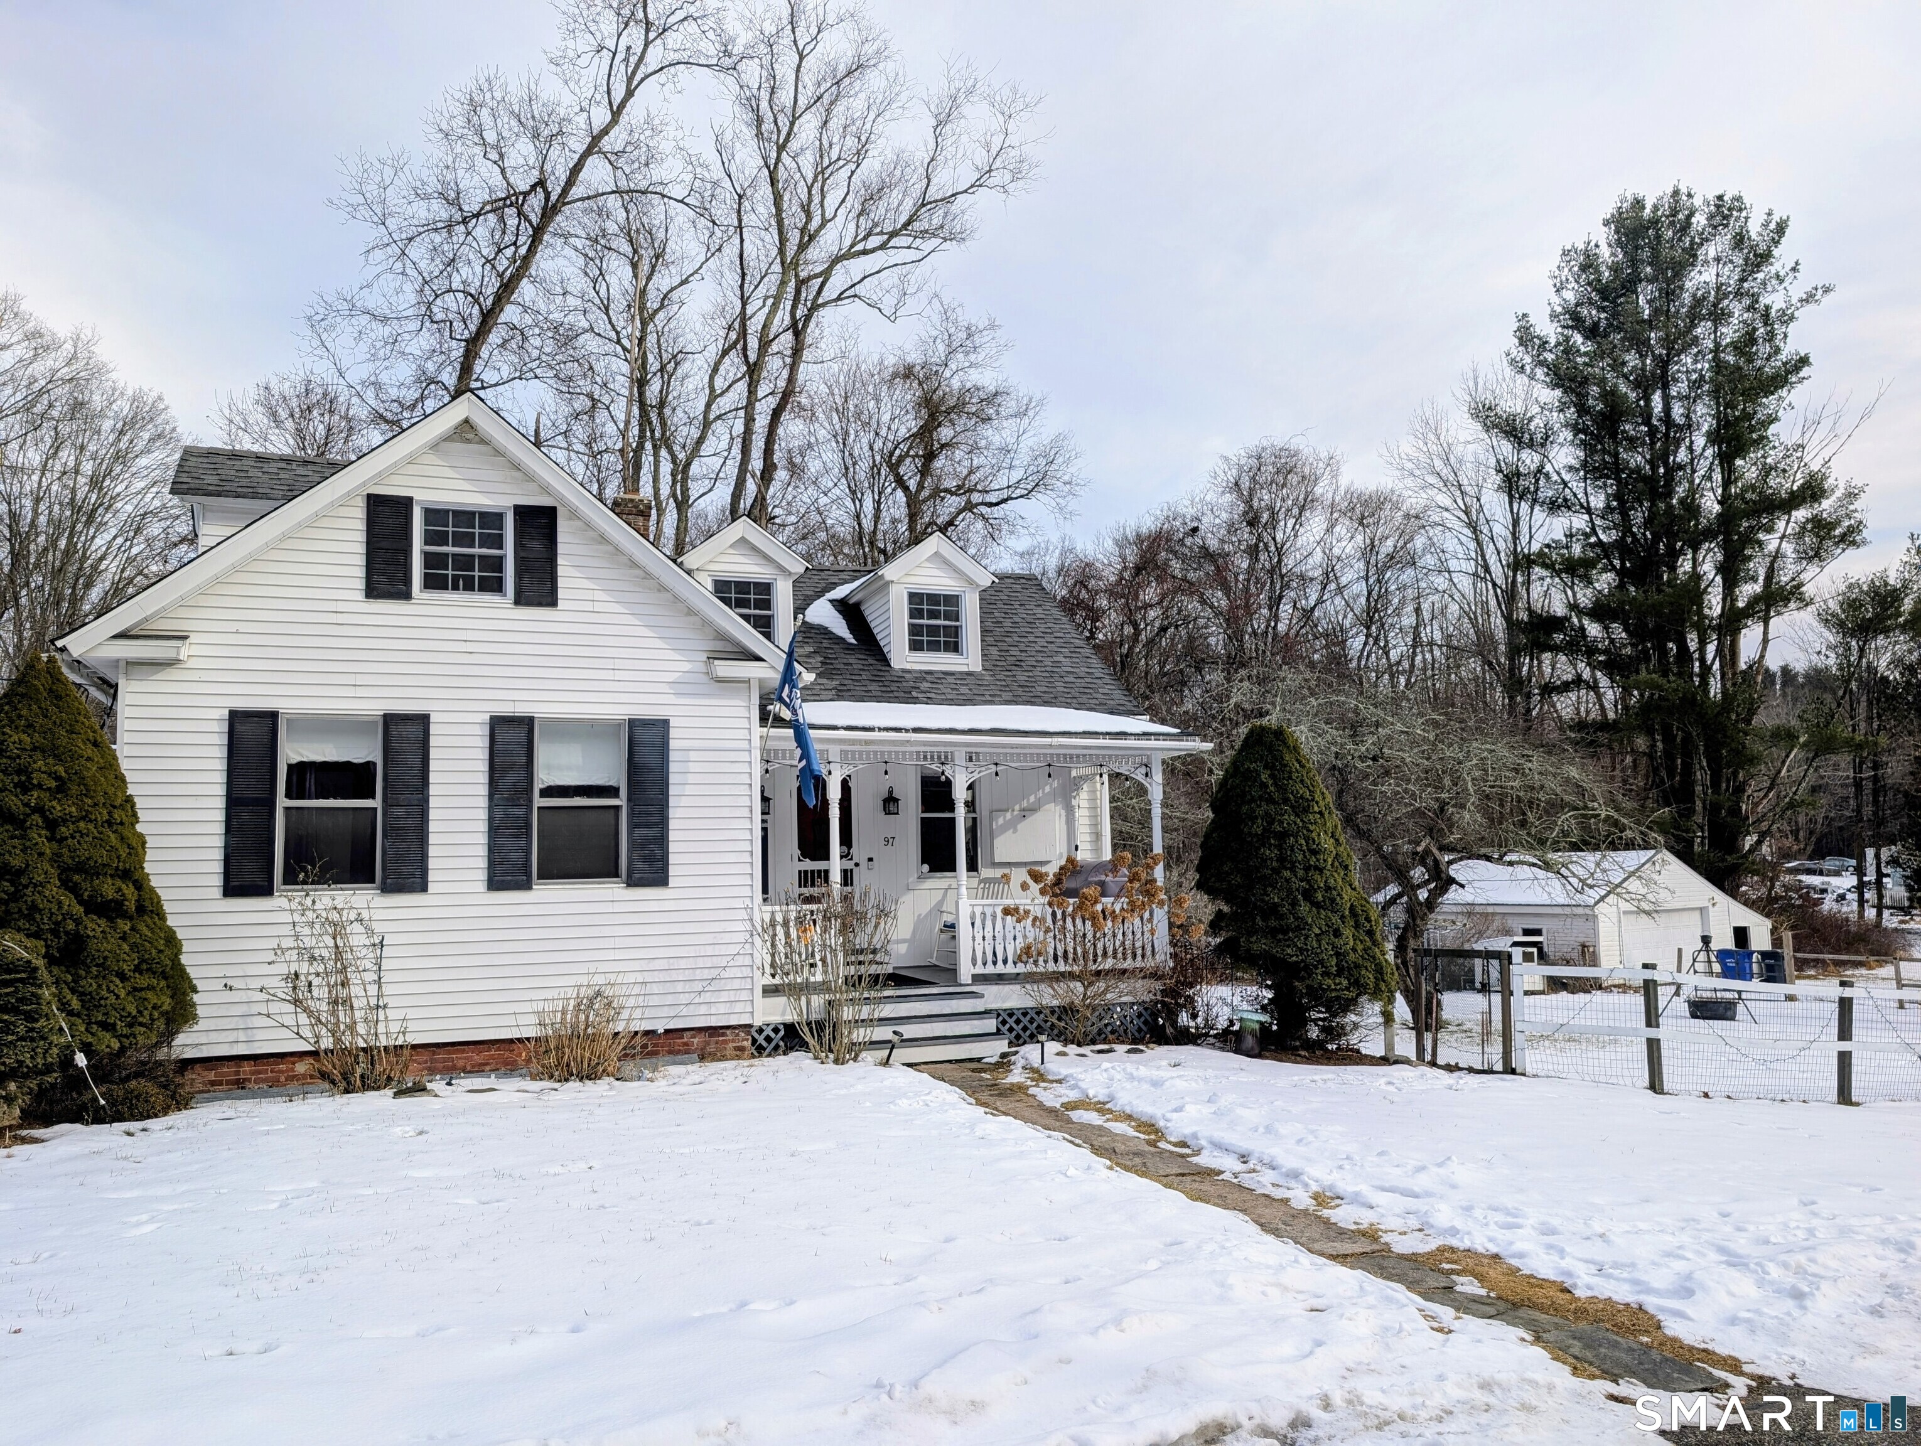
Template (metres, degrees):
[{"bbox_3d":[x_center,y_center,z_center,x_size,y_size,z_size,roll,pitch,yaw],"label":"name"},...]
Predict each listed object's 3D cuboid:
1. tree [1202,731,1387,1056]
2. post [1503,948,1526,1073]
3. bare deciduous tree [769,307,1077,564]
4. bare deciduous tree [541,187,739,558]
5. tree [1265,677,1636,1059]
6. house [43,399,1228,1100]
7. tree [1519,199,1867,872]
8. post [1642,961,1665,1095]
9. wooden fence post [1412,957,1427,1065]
[{"bbox_3d":[3.317,1.628,13.587,1.950,3.325,1.950,1,-7,-21],"label":"tree"},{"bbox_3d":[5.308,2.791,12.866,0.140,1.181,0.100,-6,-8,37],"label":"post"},{"bbox_3d":[-0.988,-2.660,36.386,8.200,18.513,7.500,-1,-6,-1],"label":"bare deciduous tree"},{"bbox_3d":[-8.763,-4.407,36.584,6.000,22.376,6.000,0,-7,-14],"label":"bare deciduous tree"},{"bbox_3d":[6.610,1.778,17.641,5.000,4.940,4.800,-4,-7,20],"label":"tree"},{"bbox_3d":[-3.590,0.541,16.342,10.973,6.164,8.978,1,-7,-21],"label":"house"},{"bbox_3d":[24.948,-7.022,46.903,11.800,24.988,10.500,-5,-7,28],"label":"tree"},{"bbox_3d":[6.349,2.806,12.267,0.100,1.192,0.100,-6,-8,37],"label":"post"},{"bbox_3d":[4.643,2.935,13.561,0.100,1.079,0.100,-6,-8,37],"label":"wooden fence post"}]

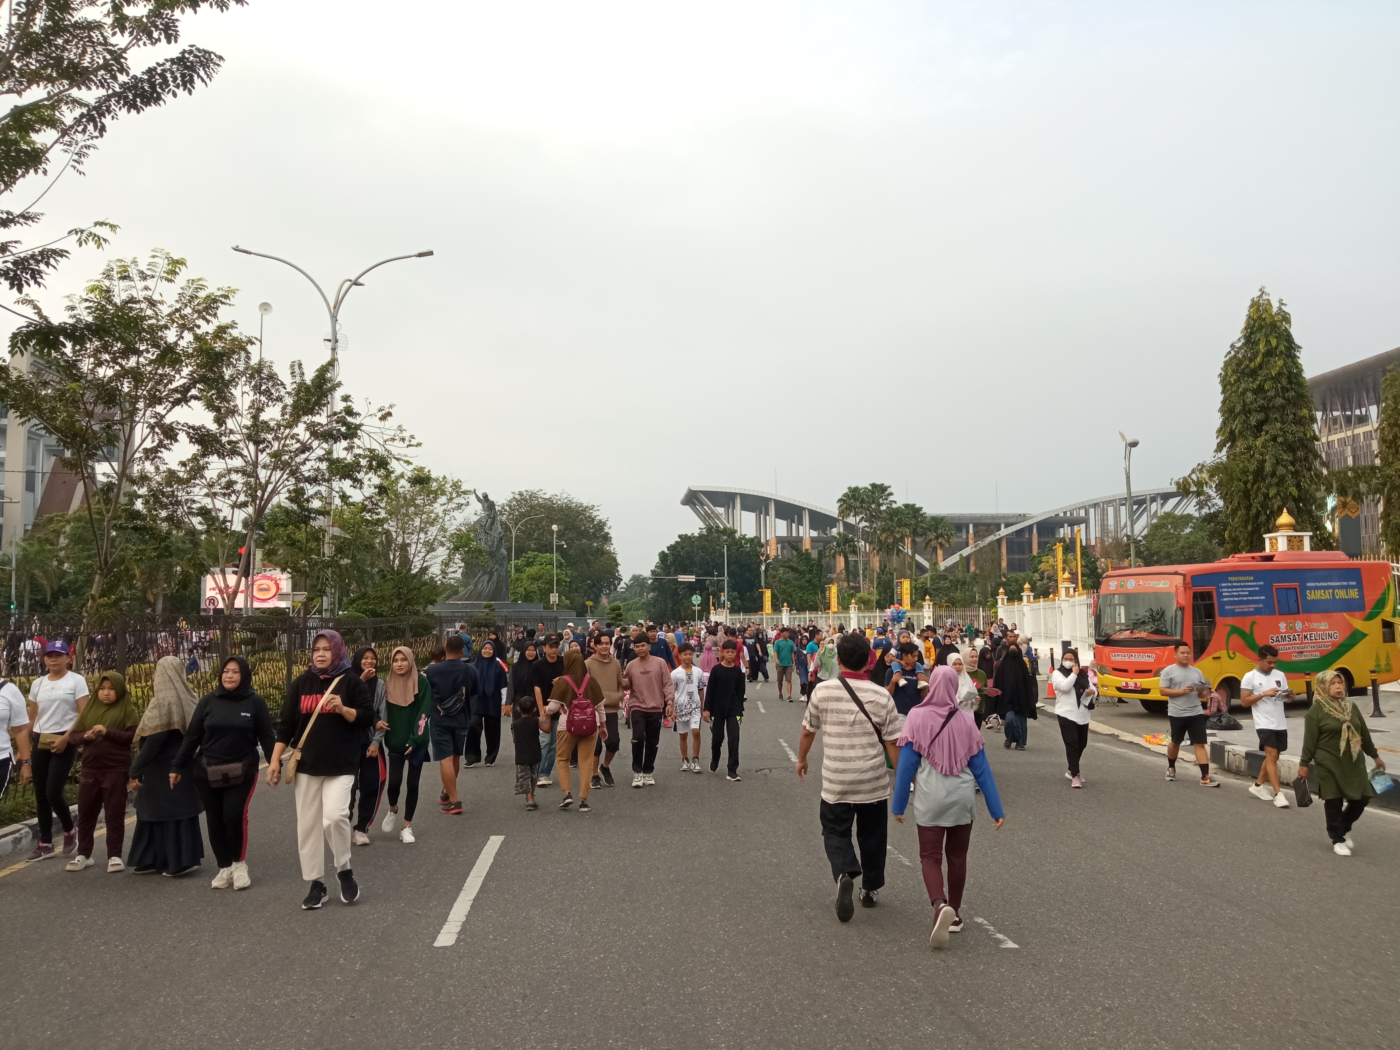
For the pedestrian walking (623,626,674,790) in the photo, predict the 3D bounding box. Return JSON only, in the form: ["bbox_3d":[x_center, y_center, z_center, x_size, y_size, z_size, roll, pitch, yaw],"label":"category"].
[{"bbox_3d":[-0.562,2.006,11.953,0.550,1.658,0.420,0,-5,0],"label":"pedestrian walking"}]

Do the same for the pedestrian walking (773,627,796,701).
[{"bbox_3d":[1.990,3.270,25.639,0.500,1.700,0.420,0,-5,-6],"label":"pedestrian walking"}]

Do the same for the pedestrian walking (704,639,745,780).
[{"bbox_3d":[0.273,2.049,12.130,0.460,1.538,0.400,0,-5,1],"label":"pedestrian walking"}]

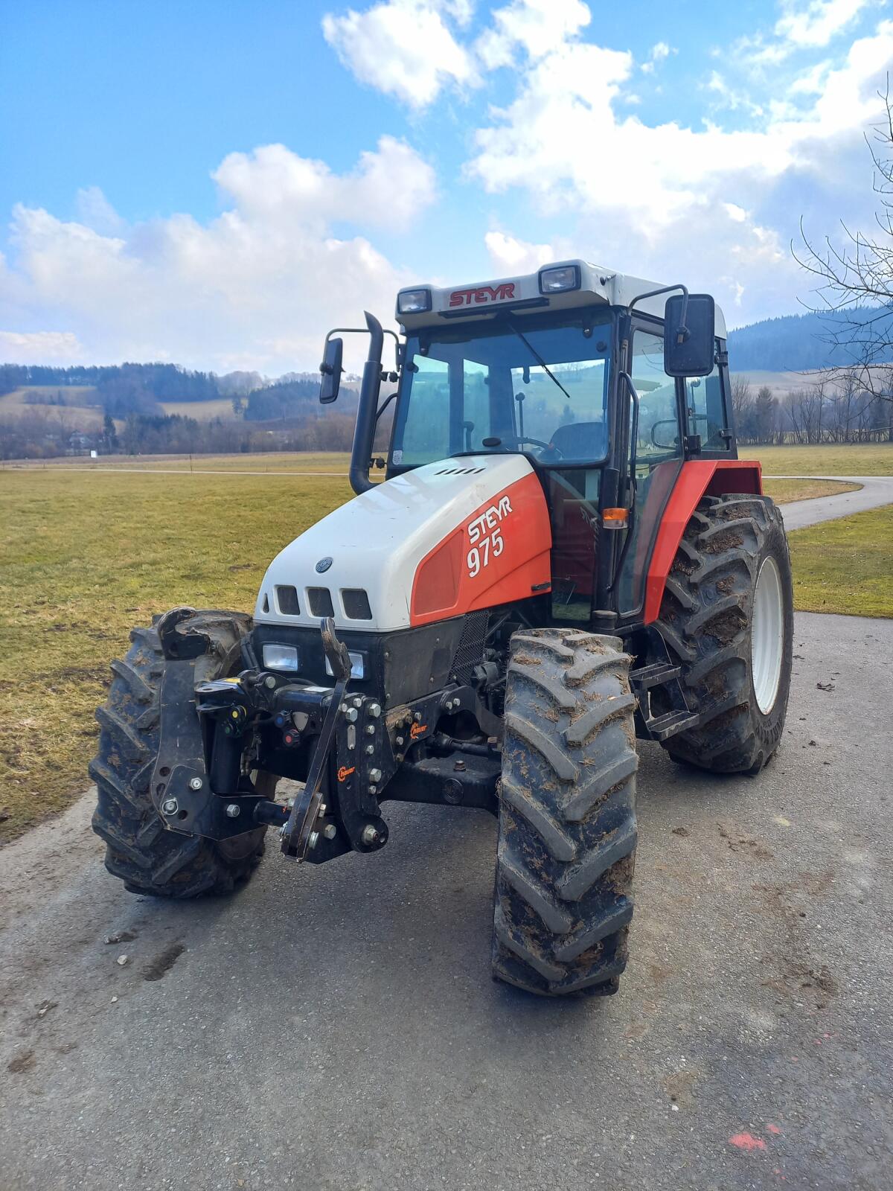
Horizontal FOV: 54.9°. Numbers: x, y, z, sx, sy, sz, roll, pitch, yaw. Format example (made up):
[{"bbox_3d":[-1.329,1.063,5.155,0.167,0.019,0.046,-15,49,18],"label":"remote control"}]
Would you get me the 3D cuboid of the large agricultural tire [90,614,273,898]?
[{"bbox_3d":[-1.080,0.674,3.820,0.390,1.210,1.210,-1,9,9],"label":"large agricultural tire"}]

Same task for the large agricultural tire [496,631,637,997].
[{"bbox_3d":[0.385,0.731,2.980,0.390,1.215,1.215,-1,9,5],"label":"large agricultural tire"}]

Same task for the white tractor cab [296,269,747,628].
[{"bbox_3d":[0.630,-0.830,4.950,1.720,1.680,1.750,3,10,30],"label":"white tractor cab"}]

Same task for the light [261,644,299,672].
[{"bbox_3d":[-0.603,0.230,3.230,0.170,0.095,0.090,3,10,30],"label":"light"}]

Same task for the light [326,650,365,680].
[{"bbox_3d":[-0.347,0.244,3.085,0.170,0.095,0.090,3,10,30],"label":"light"}]

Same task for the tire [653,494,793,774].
[{"bbox_3d":[1.613,0.212,4.920,0.465,1.560,1.560,3,10,30],"label":"tire"}]

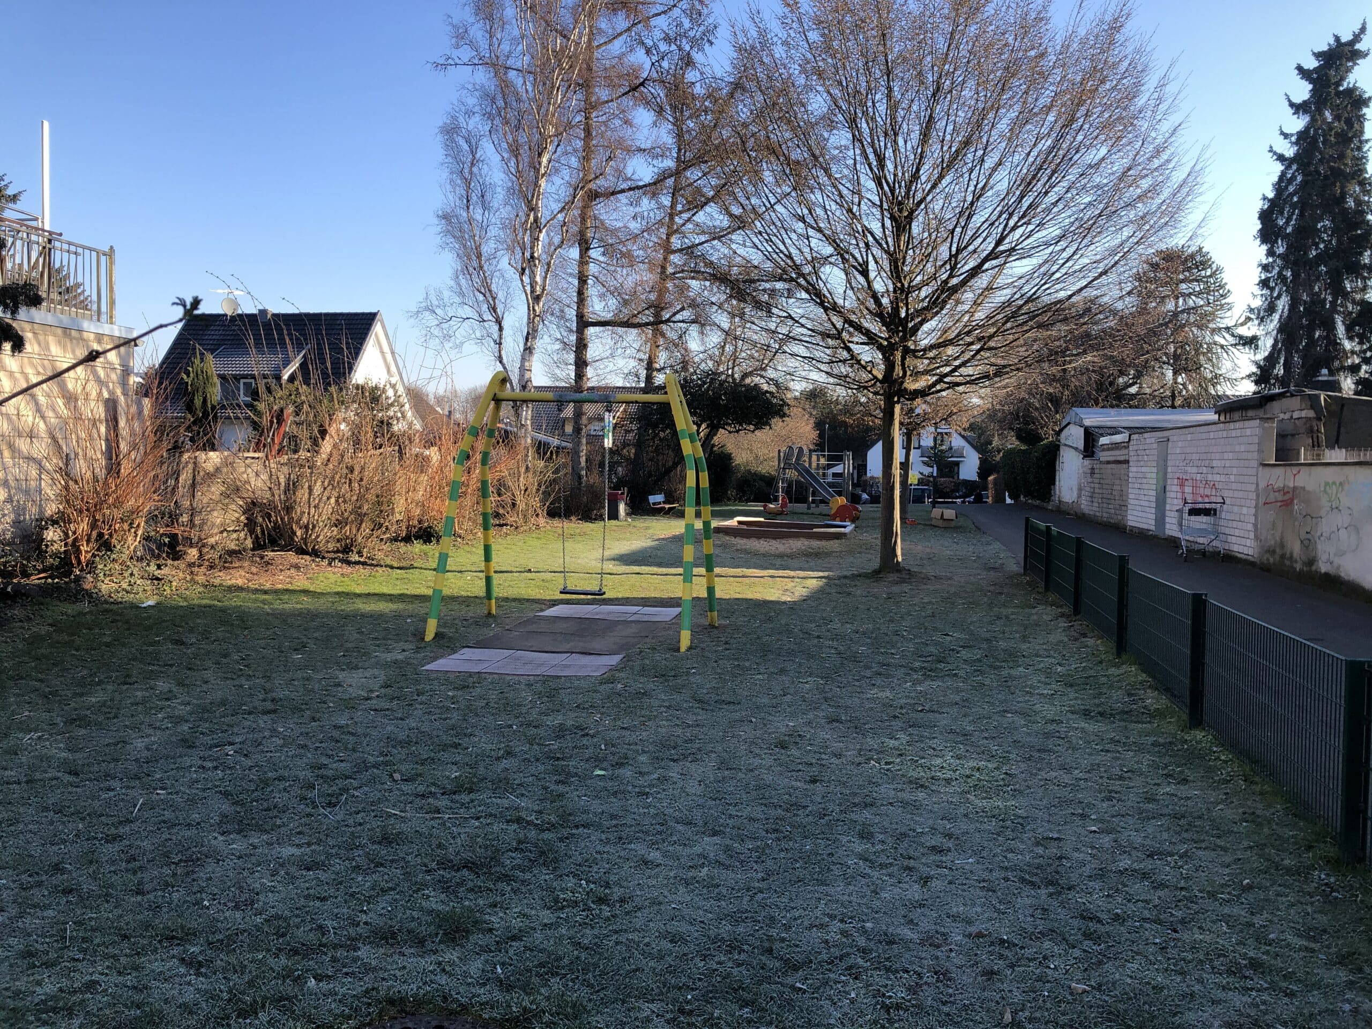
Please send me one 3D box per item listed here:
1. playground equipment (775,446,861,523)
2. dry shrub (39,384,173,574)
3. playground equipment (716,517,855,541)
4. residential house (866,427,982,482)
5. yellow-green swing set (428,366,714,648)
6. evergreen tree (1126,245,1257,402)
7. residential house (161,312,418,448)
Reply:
[{"bbox_3d":[4.574,-1.340,39.300,2.500,2.300,3.100,-2,4,-37],"label":"playground equipment"},{"bbox_3d":[-8.248,-0.481,15.800,1.950,2.650,1.950,0,3,0],"label":"dry shrub"},{"bbox_3d":[2.430,0.335,26.400,3.000,0.190,3.100,1,3,11],"label":"playground equipment"},{"bbox_3d":[19.467,-5.366,91.000,9.000,6.900,10.000,1,3,8],"label":"residential house"},{"bbox_3d":[-1.049,-0.107,10.992,2.530,2.580,1.840,1,3,9],"label":"yellow-green swing set"},{"bbox_3d":[20.949,-5.957,47.000,5.500,11.000,5.500,0,3,0],"label":"evergreen tree"},{"bbox_3d":[-19.717,-5.487,54.095,10.200,8.600,9.400,1,3,10],"label":"residential house"}]

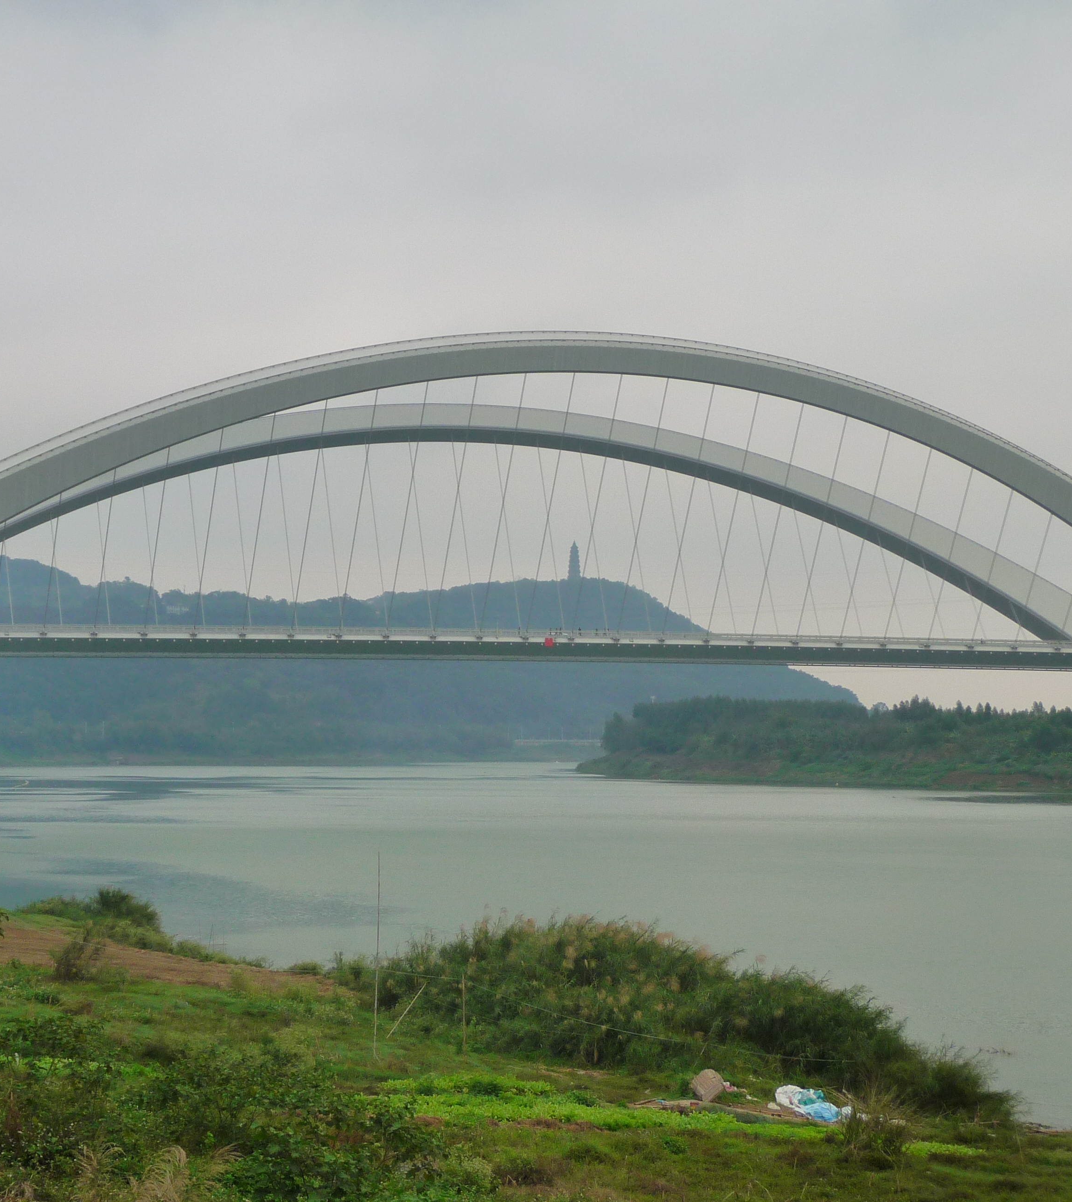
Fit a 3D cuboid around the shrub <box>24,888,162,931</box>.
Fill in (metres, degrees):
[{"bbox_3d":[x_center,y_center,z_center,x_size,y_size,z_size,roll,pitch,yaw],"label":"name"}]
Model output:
[{"bbox_3d":[-24.230,16.830,147.000,7.300,2.300,4.200,0,-3,0],"label":"shrub"}]

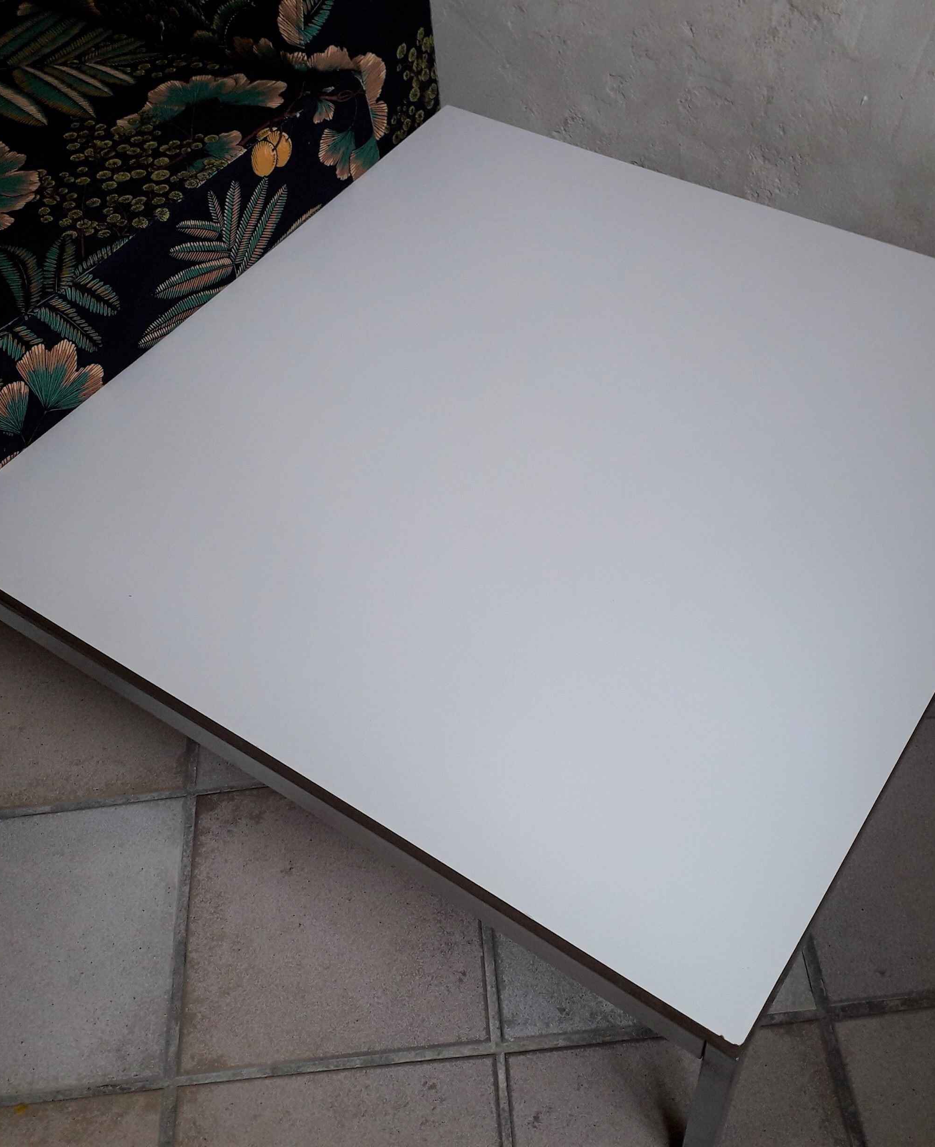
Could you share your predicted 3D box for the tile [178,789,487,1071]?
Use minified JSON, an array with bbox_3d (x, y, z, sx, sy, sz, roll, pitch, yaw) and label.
[{"bbox_3d":[-0.137,0.347,1.229,0.298,0.010,0.296,-6,51,0],"label":"tile"}]

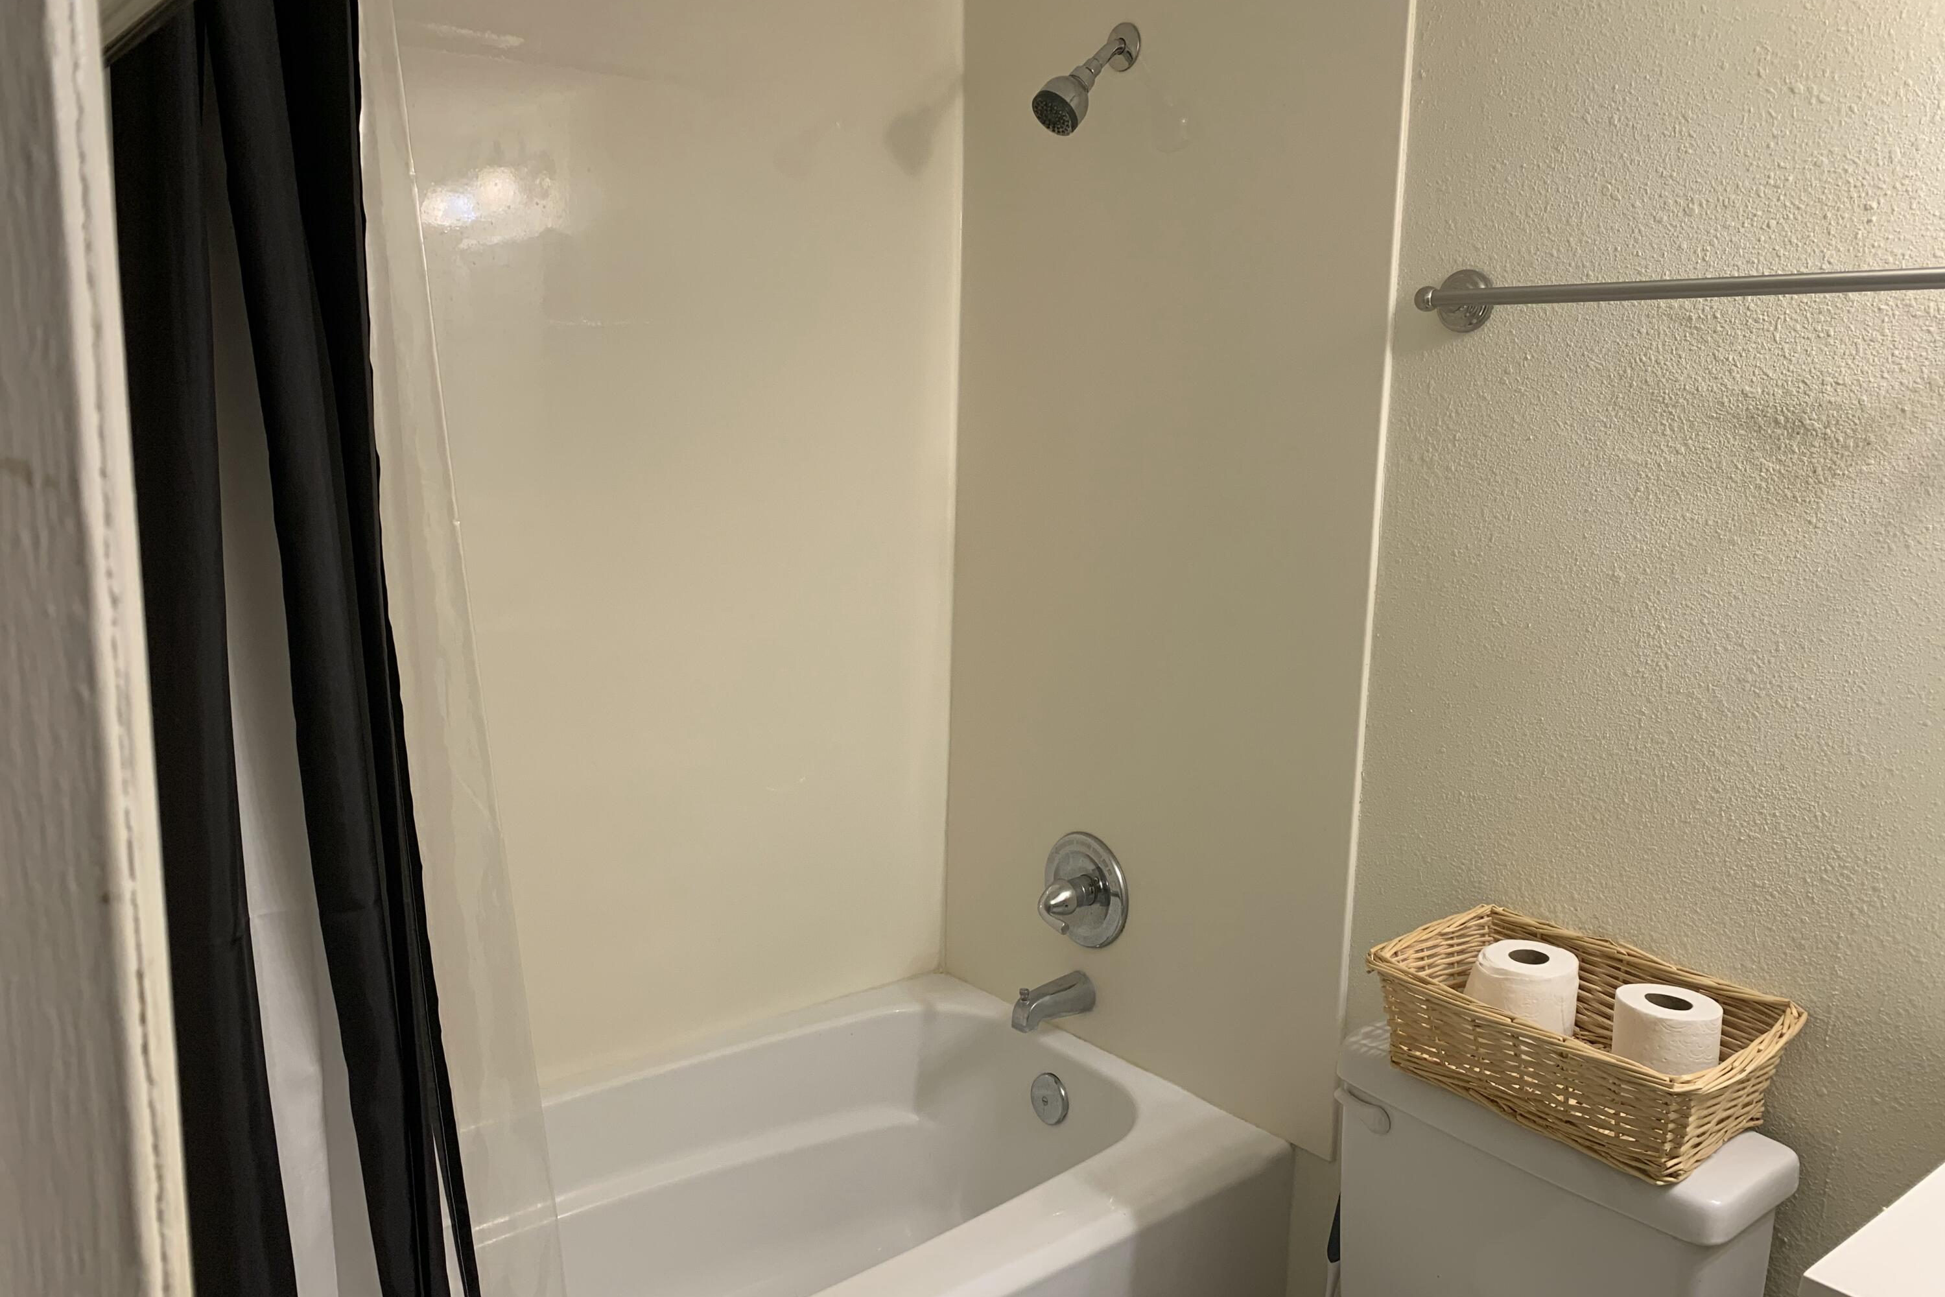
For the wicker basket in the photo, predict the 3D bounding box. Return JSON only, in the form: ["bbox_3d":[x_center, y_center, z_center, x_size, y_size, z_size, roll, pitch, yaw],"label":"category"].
[{"bbox_3d":[0.628,0.408,1.528,0.251,0.126,0.346,-7,12,-39],"label":"wicker basket"}]

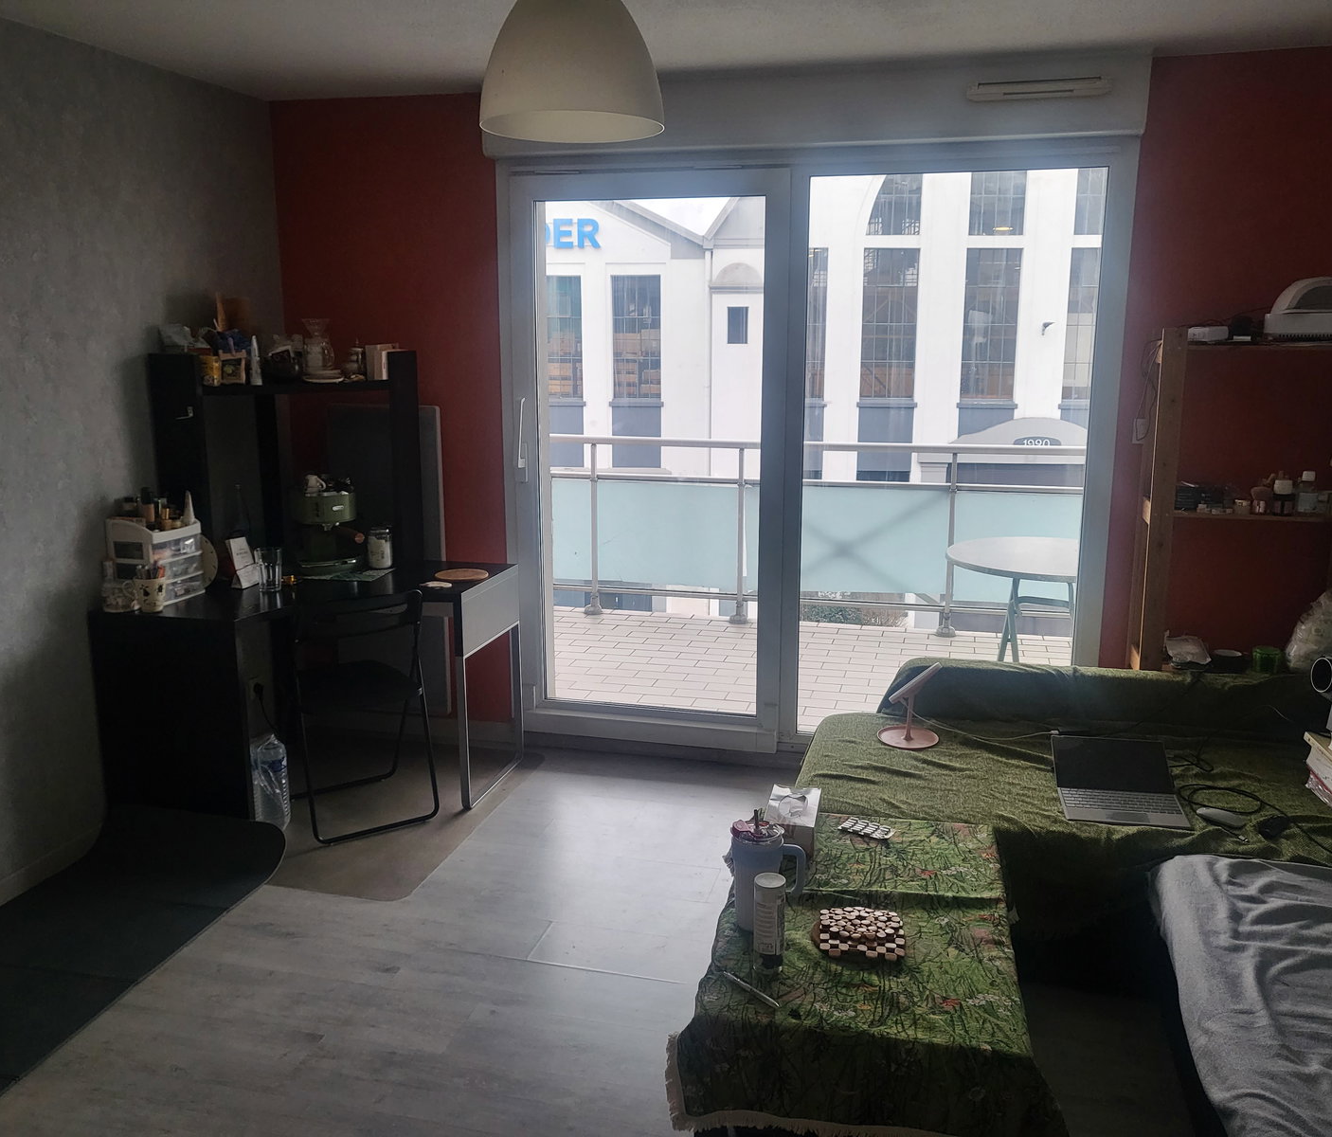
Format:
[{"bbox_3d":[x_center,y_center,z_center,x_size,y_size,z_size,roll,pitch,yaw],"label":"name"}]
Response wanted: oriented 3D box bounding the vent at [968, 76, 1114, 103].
[{"bbox_3d":[1.129,-1.444,3.437,0.420,0.048,0.035,3,12,14],"label":"vent"}]

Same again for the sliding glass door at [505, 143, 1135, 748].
[{"bbox_3d":[0.446,-0.340,3.961,2.075,2.091,0.100,3,12,14],"label":"sliding glass door"}]

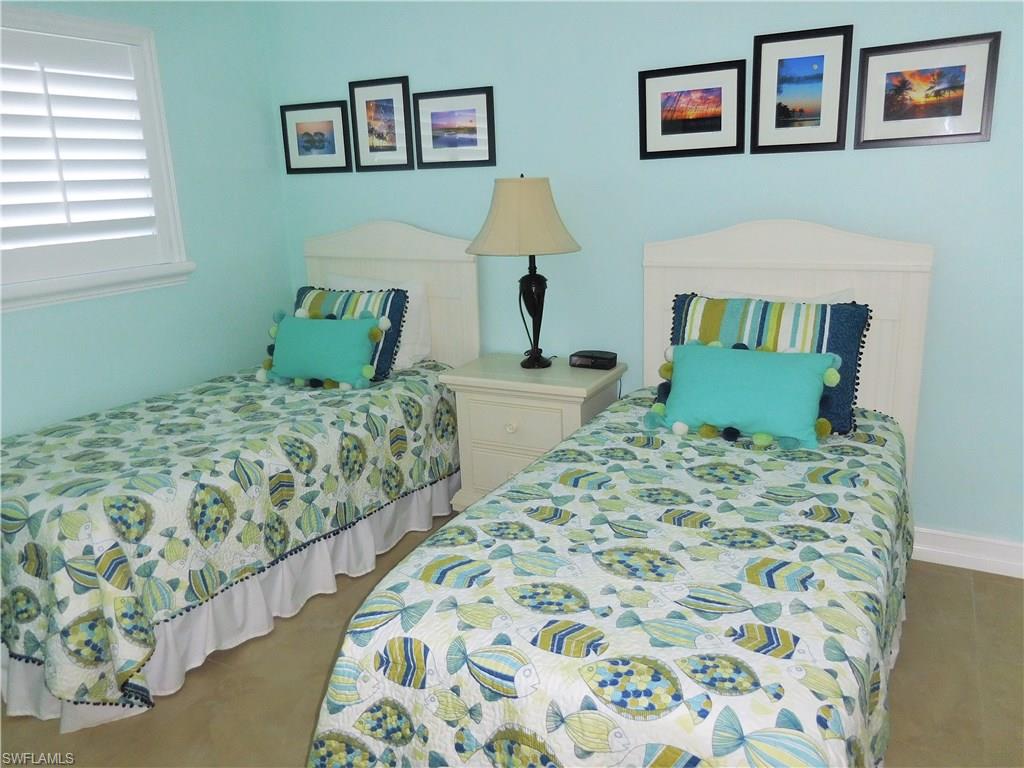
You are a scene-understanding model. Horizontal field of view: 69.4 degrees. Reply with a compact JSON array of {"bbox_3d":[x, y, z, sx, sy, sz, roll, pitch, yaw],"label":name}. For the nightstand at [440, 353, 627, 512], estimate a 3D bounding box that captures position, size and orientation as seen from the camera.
[{"bbox_3d":[0.105,0.264,3.198,0.648,0.670,0.421,6,17,26],"label":"nightstand"}]

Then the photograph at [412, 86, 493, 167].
[{"bbox_3d":[-0.249,-1.121,3.260,0.400,0.322,0.022,6,17,26],"label":"photograph"}]

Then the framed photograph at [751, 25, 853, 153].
[{"bbox_3d":[1.020,-1.030,2.618,0.322,0.400,0.022,6,17,26],"label":"framed photograph"}]

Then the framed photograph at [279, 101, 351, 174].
[{"bbox_3d":[-0.947,-1.194,3.606,0.400,0.322,0.022,6,17,26],"label":"framed photograph"}]

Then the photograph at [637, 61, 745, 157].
[{"bbox_3d":[0.679,-1.028,2.798,0.400,0.322,0.022,6,17,26],"label":"photograph"}]

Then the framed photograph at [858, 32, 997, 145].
[{"bbox_3d":[1.367,-0.962,2.455,0.400,0.322,0.022,6,17,26],"label":"framed photograph"}]

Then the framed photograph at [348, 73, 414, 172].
[{"bbox_3d":[-0.597,-1.192,3.421,0.322,0.400,0.022,6,17,26],"label":"framed photograph"}]

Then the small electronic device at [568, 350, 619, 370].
[{"bbox_3d":[0.355,-0.103,3.145,0.188,0.047,0.120,6,17,26],"label":"small electronic device"}]

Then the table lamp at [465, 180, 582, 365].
[{"bbox_3d":[0.063,-0.448,3.033,0.469,0.793,0.469,-2,15,1],"label":"table lamp"}]

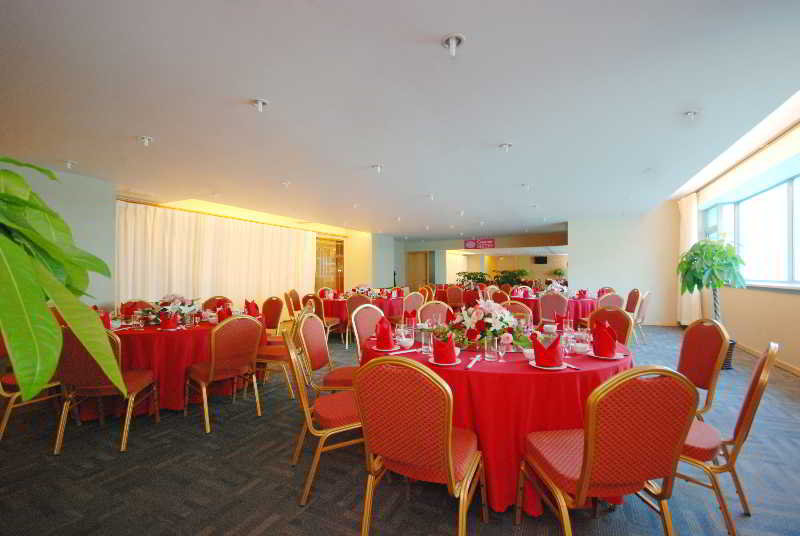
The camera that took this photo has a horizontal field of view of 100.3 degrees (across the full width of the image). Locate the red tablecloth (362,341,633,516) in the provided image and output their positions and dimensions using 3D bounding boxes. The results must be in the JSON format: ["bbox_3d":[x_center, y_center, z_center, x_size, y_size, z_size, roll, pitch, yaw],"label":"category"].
[{"bbox_3d":[0.691,0.951,2.820,2.040,0.750,2.040,0,-1,0],"label":"red tablecloth"}]

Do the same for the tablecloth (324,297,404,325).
[{"bbox_3d":[-0.815,1.022,7.500,2.000,0.750,2.000,0,-1,0],"label":"tablecloth"}]

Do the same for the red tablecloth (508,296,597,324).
[{"bbox_3d":[3.500,1.020,7.570,2.000,0.755,2.000,0,-1,28],"label":"red tablecloth"}]

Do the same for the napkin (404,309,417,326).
[{"bbox_3d":[0.104,0.484,3.300,0.115,0.165,0.130,-1,-1,40],"label":"napkin"}]

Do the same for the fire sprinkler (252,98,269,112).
[{"bbox_3d":[-1.022,-1.173,2.436,0.115,0.080,0.115,0,-1,0],"label":"fire sprinkler"}]

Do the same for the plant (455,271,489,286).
[{"bbox_3d":[2.718,0.824,12.600,1.150,1.300,1.050,0,-1,28],"label":"plant"}]

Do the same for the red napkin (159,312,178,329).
[{"bbox_3d":[-2.171,0.487,3.130,0.155,0.155,0.120,1,-1,-33],"label":"red napkin"}]

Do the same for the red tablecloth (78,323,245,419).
[{"bbox_3d":[-2.594,0.982,3.910,1.940,0.750,1.940,0,-1,0],"label":"red tablecloth"}]

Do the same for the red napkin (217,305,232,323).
[{"bbox_3d":[-1.923,0.500,3.657,0.120,0.190,0.150,-1,-1,21],"label":"red napkin"}]

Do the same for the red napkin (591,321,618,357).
[{"bbox_3d":[1.330,0.460,2.173,0.155,0.200,0.120,0,-1,-45],"label":"red napkin"}]

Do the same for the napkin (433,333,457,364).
[{"bbox_3d":[0.272,0.475,2.020,0.135,0.180,0.115,-1,-1,27],"label":"napkin"}]

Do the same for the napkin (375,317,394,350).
[{"bbox_3d":[-0.108,0.445,2.320,0.125,0.210,0.140,1,-1,-30],"label":"napkin"}]

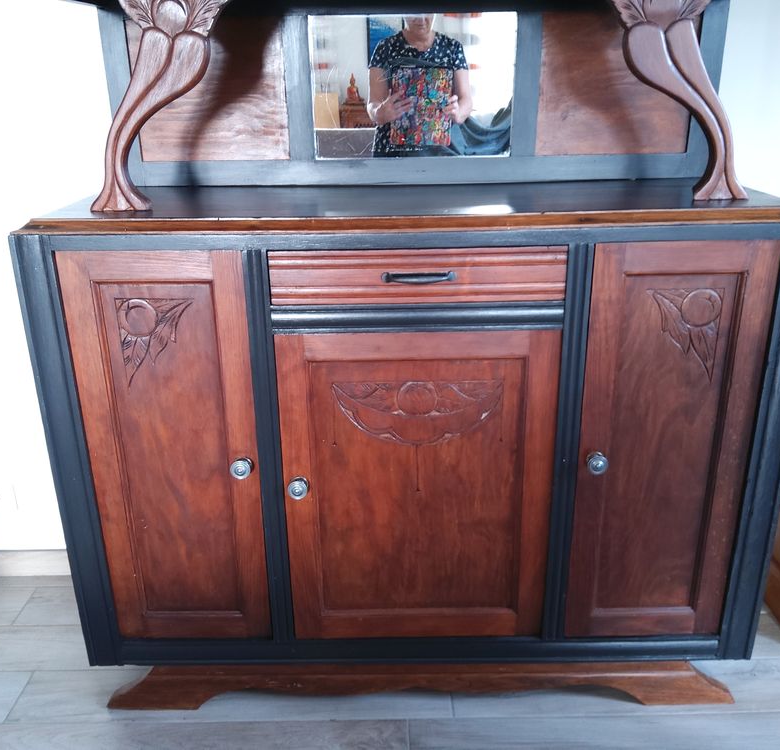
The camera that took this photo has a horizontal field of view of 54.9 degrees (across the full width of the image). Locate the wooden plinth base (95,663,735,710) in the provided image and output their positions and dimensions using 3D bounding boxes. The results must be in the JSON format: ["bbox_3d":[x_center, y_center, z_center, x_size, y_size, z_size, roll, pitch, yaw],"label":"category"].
[{"bbox_3d":[0.059,0.554,1.692,1.271,0.110,0.400,-1,20,1],"label":"wooden plinth base"}]

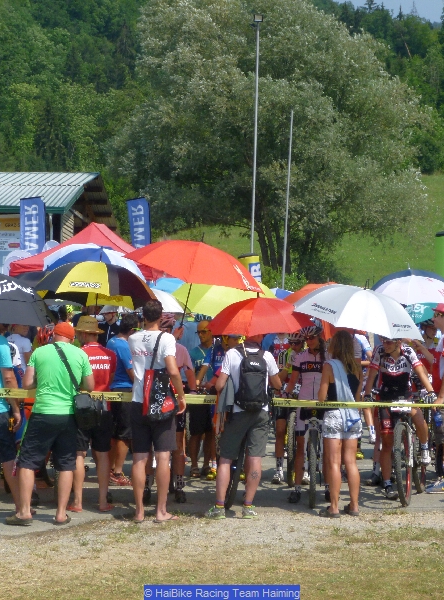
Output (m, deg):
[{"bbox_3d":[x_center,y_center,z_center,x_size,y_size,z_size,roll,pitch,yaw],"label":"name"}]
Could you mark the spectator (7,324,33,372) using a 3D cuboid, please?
[{"bbox_3d":[-2.223,1.060,20.300,0.480,1.700,0.420,-1,-1,39],"label":"spectator"}]

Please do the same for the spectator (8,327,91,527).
[{"bbox_3d":[-1.388,1.005,15.050,0.650,1.660,0.500,0,-1,-6],"label":"spectator"}]

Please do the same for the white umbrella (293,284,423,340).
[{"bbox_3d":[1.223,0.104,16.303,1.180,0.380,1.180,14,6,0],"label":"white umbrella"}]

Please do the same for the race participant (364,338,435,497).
[{"bbox_3d":[1.619,1.069,16.718,0.660,1.540,0.750,1,2,7],"label":"race participant"}]

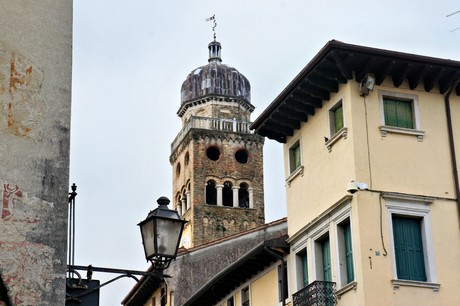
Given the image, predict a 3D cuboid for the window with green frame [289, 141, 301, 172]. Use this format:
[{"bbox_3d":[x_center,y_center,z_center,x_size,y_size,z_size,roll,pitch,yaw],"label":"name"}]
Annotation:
[{"bbox_3d":[2.122,0.146,31.901,0.120,0.833,0.855,5,-21,-17],"label":"window with green frame"}]

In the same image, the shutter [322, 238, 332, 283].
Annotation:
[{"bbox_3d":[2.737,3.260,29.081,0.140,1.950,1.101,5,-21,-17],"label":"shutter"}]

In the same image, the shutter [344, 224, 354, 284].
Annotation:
[{"bbox_3d":[3.204,2.662,27.739,0.140,1.776,0.842,5,-21,-17],"label":"shutter"}]

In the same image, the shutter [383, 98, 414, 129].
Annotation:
[{"bbox_3d":[4.615,-1.069,28.837,1.003,0.887,0.140,7,-22,-22],"label":"shutter"}]

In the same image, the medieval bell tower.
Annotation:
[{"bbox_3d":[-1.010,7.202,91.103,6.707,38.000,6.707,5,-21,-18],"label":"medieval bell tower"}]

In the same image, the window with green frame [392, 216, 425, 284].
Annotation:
[{"bbox_3d":[4.682,2.541,27.542,1.009,1.764,0.100,7,-22,-22],"label":"window with green frame"}]

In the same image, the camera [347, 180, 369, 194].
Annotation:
[{"bbox_3d":[3.319,0.898,27.255,0.520,0.330,0.280,5,-21,-17],"label":"camera"}]

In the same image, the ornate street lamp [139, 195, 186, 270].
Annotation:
[{"bbox_3d":[-0.774,0.917,12.000,0.430,0.870,0.430,7,-22,-22],"label":"ornate street lamp"}]

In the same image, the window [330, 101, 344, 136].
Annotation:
[{"bbox_3d":[3.086,-0.930,29.052,0.140,0.836,0.908,5,-21,-17],"label":"window"}]

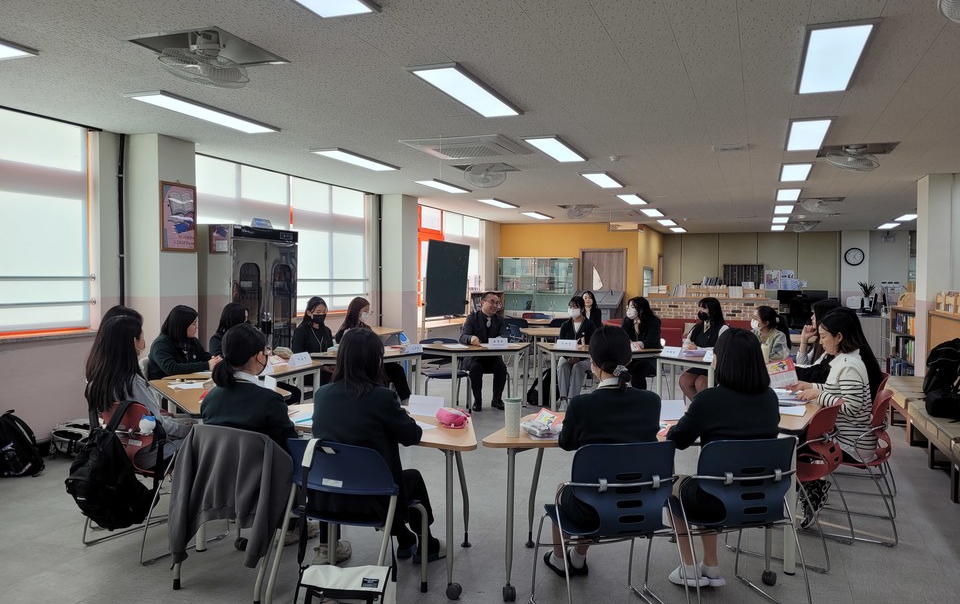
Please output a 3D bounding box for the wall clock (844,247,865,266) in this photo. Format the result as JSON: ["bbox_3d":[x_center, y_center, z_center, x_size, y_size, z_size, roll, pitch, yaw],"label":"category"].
[{"bbox_3d":[9.019,-1.075,17.339,0.440,0.440,0.050,1,2,21],"label":"wall clock"}]

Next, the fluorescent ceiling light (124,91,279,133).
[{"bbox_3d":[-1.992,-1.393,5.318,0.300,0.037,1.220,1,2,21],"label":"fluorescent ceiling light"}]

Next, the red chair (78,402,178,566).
[{"bbox_3d":[-1.774,0.901,3.958,0.540,0.800,0.570,2,2,29],"label":"red chair"}]

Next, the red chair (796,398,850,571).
[{"bbox_3d":[1.679,0.915,3.873,0.550,0.790,0.530,2,2,41],"label":"red chair"}]

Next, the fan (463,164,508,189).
[{"bbox_3d":[0.062,-1.425,8.093,0.470,0.300,0.460,0,1,10],"label":"fan"}]

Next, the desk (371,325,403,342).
[{"bbox_3d":[-1.594,0.775,9.926,0.620,0.710,1.300,1,2,21],"label":"desk"}]

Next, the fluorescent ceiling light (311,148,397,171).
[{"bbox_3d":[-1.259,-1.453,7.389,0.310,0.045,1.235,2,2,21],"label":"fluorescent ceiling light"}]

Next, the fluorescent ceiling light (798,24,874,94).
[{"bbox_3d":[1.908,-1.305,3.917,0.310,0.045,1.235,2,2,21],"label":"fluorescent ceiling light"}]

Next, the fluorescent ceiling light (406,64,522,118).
[{"bbox_3d":[-0.051,-1.357,4.694,0.310,0.045,1.235,2,2,21],"label":"fluorescent ceiling light"}]

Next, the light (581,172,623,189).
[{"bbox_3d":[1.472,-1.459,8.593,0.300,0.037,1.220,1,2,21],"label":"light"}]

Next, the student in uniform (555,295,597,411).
[{"bbox_3d":[1.091,0.579,8.439,0.460,1.280,0.760,1,2,14],"label":"student in uniform"}]

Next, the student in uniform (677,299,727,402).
[{"bbox_3d":[2.412,0.591,7.754,0.450,1.260,0.700,2,2,41],"label":"student in uniform"}]

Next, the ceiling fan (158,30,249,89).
[{"bbox_3d":[-1.539,-1.352,4.028,0.480,0.300,0.480,1,2,21],"label":"ceiling fan"}]

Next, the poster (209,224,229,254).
[{"bbox_3d":[-2.431,-0.580,6.707,0.239,0.275,0.020,1,2,21],"label":"poster"}]

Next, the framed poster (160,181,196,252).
[{"bbox_3d":[-2.716,-0.756,6.513,0.025,0.603,0.435,1,2,21],"label":"framed poster"}]

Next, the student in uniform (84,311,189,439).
[{"bbox_3d":[-1.785,0.677,3.932,0.680,1.200,0.460,-1,2,-45],"label":"student in uniform"}]

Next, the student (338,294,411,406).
[{"bbox_3d":[-1.182,0.558,8.153,0.780,1.250,0.500,2,2,42],"label":"student"}]

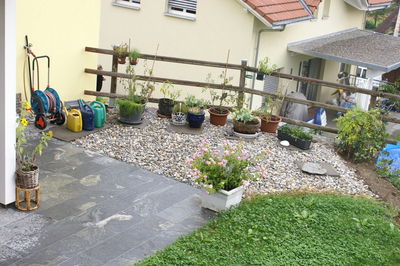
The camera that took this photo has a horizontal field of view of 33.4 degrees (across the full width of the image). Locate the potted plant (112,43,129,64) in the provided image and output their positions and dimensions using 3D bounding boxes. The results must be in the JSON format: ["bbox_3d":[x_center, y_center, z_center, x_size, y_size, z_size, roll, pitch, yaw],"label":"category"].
[{"bbox_3d":[-1.200,-1.194,10.040,0.240,0.330,0.210,6,19,0],"label":"potted plant"}]

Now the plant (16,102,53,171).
[{"bbox_3d":[-1.676,0.034,6.700,0.370,0.690,0.320,6,19,0],"label":"plant"}]

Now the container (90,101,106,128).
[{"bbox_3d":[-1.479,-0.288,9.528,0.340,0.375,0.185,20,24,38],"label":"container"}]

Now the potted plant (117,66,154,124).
[{"bbox_3d":[-0.946,-0.557,9.780,0.520,0.820,0.450,6,19,0],"label":"potted plant"}]

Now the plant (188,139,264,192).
[{"bbox_3d":[0.296,0.365,7.337,0.750,0.500,0.670,17,22,30],"label":"plant"}]

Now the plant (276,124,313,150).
[{"bbox_3d":[1.373,0.032,9.596,0.240,0.250,0.600,-9,23,-37],"label":"plant"}]

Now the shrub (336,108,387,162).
[{"bbox_3d":[2.229,0.013,9.192,0.680,0.700,0.620,6,19,0],"label":"shrub"}]

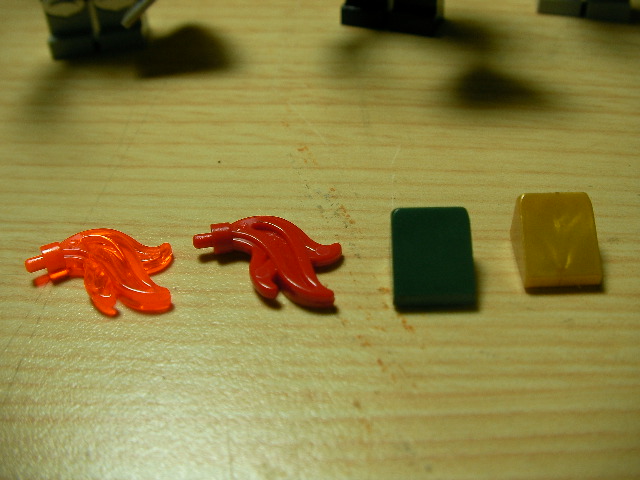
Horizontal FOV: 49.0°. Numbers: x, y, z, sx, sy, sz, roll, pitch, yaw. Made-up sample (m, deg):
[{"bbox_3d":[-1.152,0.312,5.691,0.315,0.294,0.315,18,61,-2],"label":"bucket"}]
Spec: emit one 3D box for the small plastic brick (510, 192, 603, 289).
[{"bbox_3d":[0.024,0.000,0.071,0.008,0.006,0.008,-1,47,0],"label":"small plastic brick"}]

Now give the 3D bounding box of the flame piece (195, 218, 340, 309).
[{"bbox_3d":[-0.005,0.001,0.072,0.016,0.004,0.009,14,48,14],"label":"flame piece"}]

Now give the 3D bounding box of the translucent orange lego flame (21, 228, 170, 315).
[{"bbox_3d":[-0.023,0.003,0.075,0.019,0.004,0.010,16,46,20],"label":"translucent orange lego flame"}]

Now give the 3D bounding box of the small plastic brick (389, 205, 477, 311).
[{"bbox_3d":[0.011,0.002,0.070,0.008,0.006,0.008,-1,47,-1],"label":"small plastic brick"}]

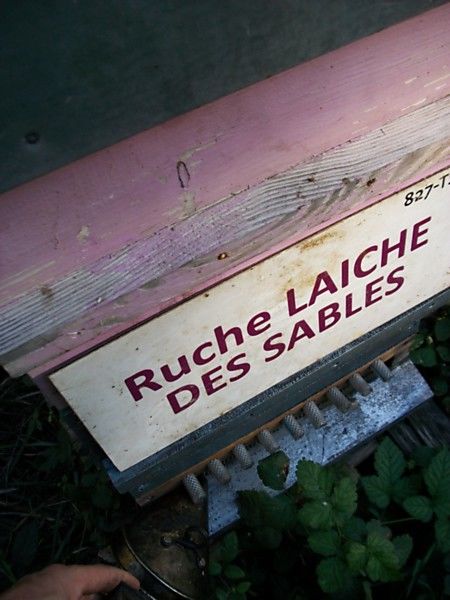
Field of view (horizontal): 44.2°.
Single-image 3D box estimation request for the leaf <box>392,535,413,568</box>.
[{"bbox_3d":[0.207,0.292,0.645,0.027,0.011,0.045,30,62,28],"label":"leaf"}]

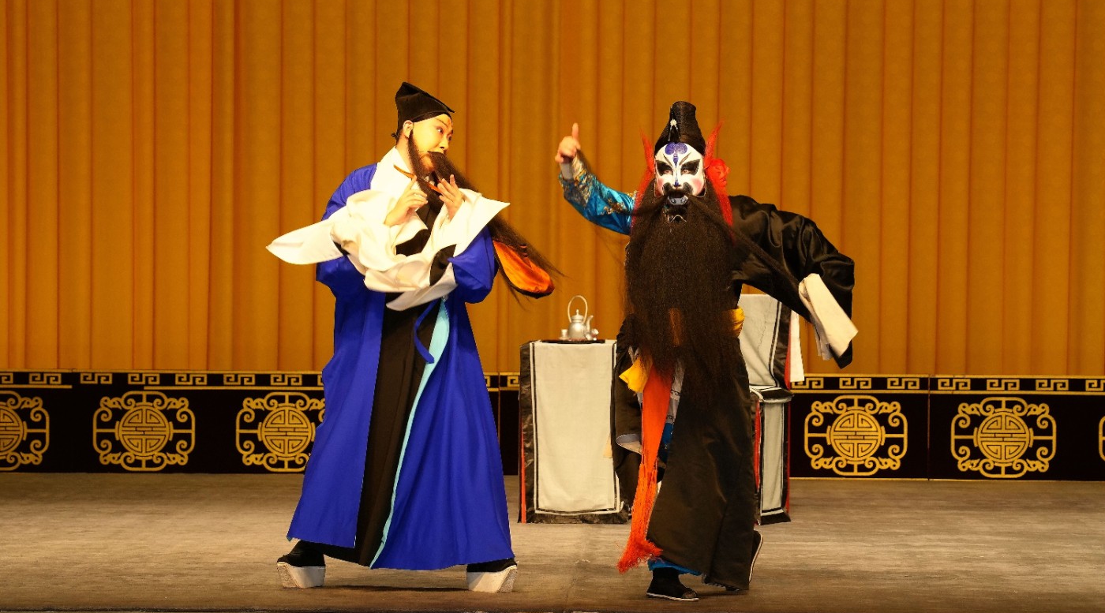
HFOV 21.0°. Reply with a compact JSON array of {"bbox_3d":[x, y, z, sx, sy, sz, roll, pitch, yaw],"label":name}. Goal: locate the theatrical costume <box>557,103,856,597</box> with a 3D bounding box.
[{"bbox_3d":[0.533,0.152,10.300,1.030,1.710,0.600,0,2,-3],"label":"theatrical costume"}]

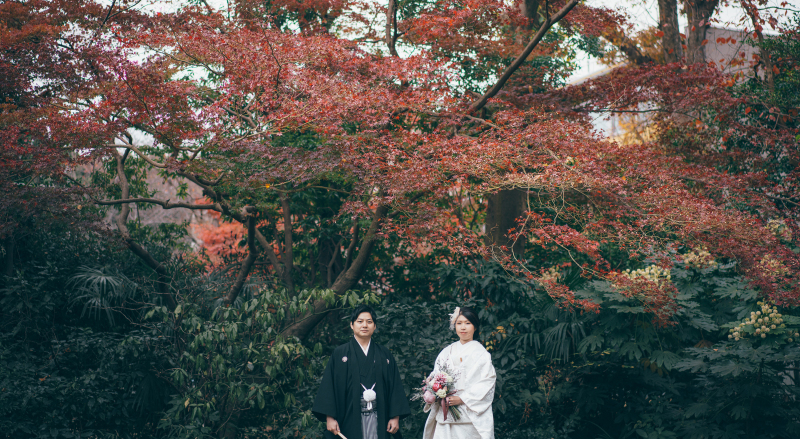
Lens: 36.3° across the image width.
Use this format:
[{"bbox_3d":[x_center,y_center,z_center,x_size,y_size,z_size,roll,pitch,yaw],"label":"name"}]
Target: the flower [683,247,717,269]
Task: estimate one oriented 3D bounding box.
[{"bbox_3d":[2.598,0.338,10.600,0.290,0.190,0.260,0,-5,0],"label":"flower"}]

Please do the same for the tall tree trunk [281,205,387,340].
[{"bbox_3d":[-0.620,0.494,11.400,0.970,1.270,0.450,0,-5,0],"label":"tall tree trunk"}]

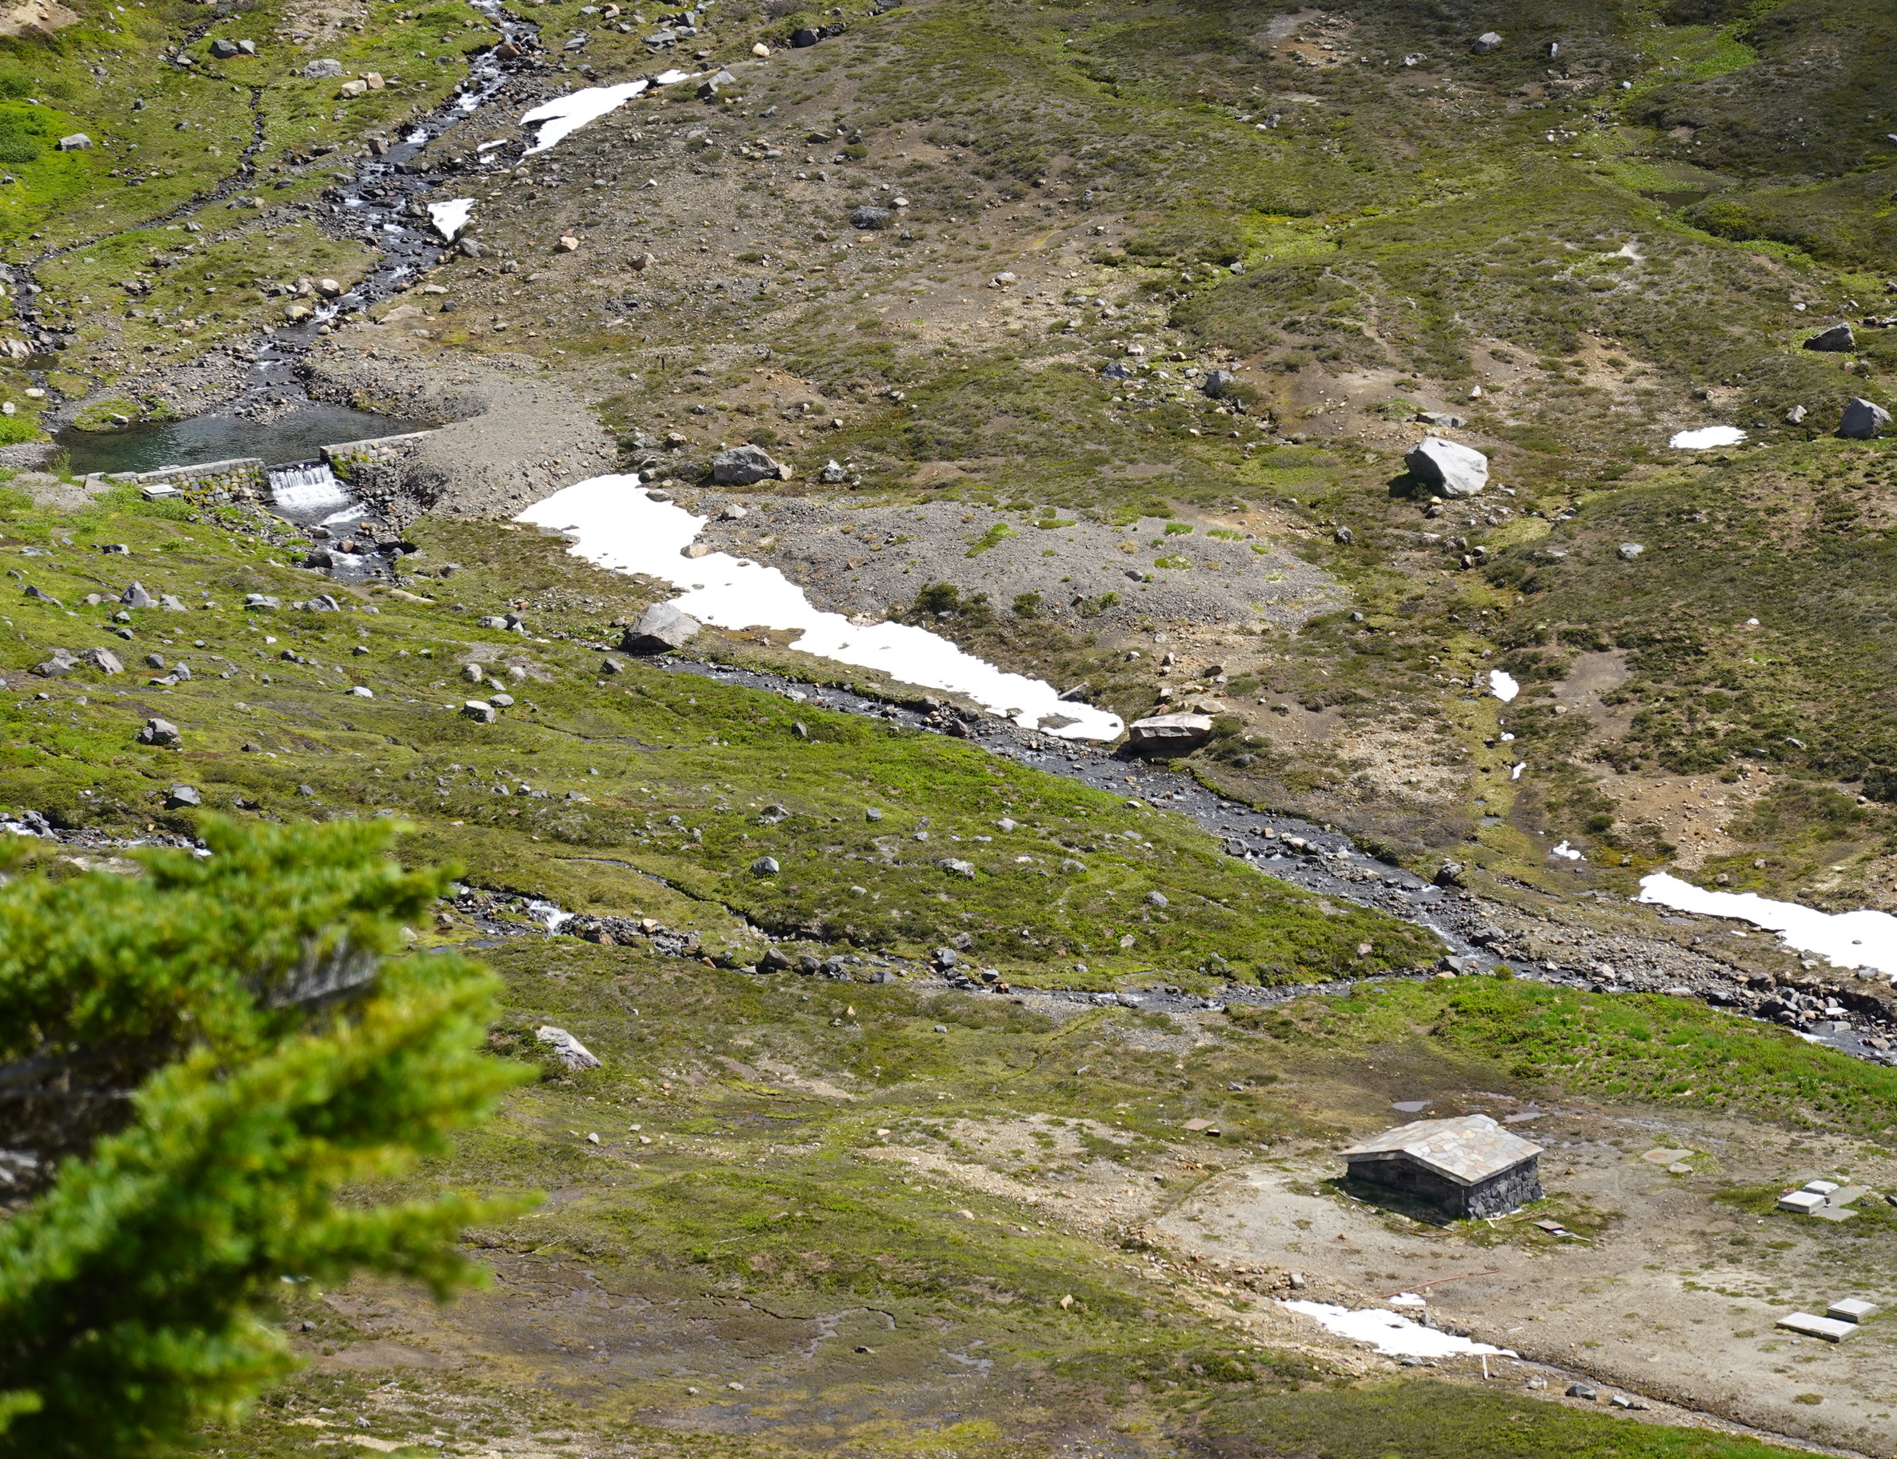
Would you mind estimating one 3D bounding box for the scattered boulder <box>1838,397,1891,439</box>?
[{"bbox_3d":[51.484,-17.520,532.229,2.800,2.100,2.500,5,16,19],"label":"scattered boulder"}]

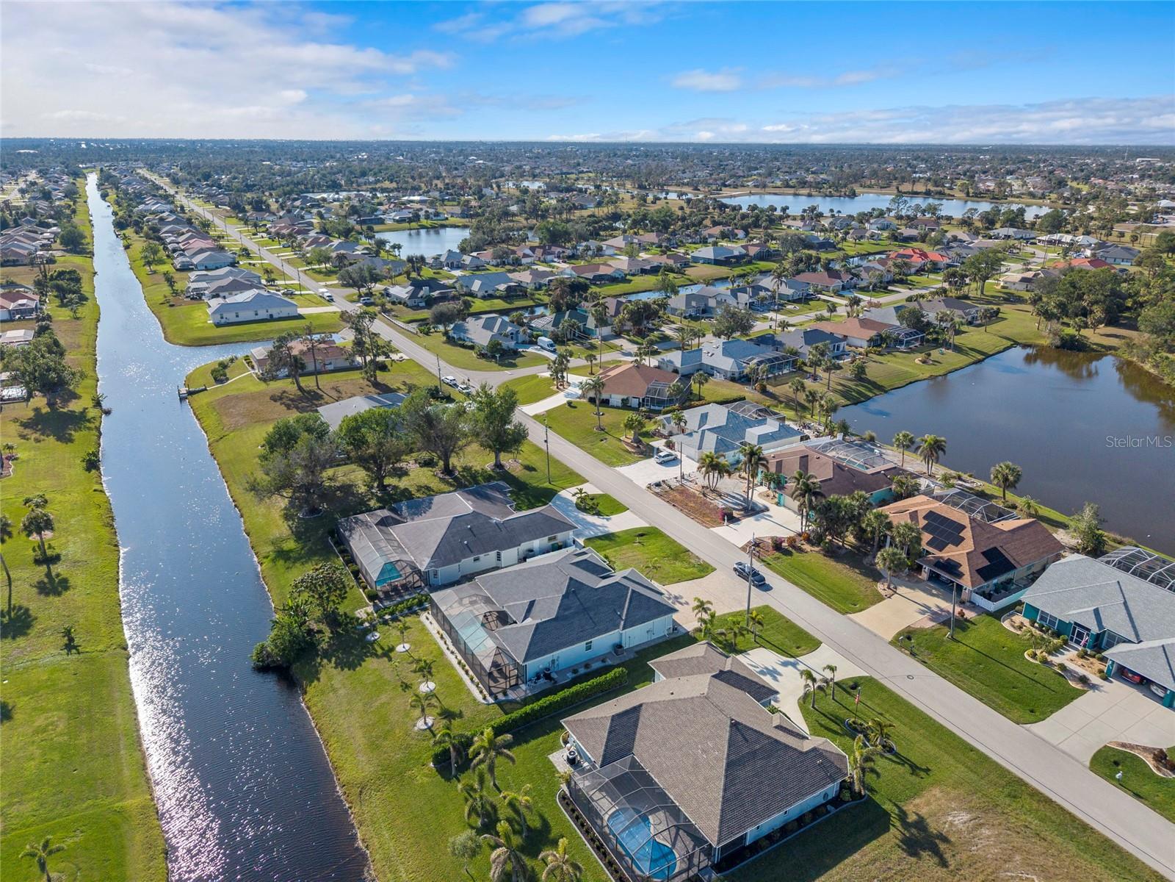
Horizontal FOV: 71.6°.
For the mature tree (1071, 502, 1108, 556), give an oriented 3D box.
[{"bbox_3d":[67.000,11.580,108.700,4.300,7.400,4.300,0,20,0],"label":"mature tree"}]

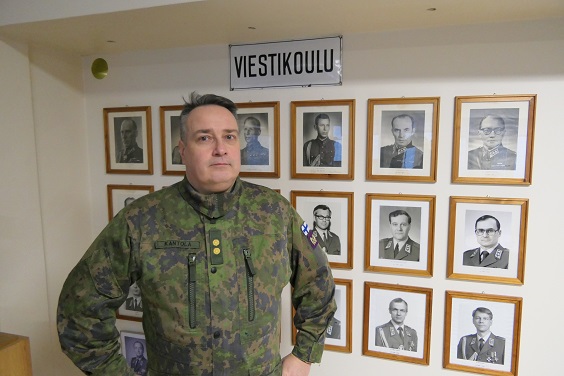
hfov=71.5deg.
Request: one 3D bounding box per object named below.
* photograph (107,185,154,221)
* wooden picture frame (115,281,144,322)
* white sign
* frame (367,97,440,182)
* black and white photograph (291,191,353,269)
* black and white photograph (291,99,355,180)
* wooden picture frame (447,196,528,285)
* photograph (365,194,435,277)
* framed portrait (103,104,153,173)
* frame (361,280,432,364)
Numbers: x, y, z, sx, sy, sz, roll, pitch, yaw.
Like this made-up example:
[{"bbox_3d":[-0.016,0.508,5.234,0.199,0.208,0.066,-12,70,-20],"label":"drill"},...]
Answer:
[{"bbox_3d":[-0.763,0.152,2.005,0.276,0.335,0.020,1,7,16],"label":"photograph"},{"bbox_3d":[-0.759,0.537,2.048,0.276,0.335,0.020,2,7,16],"label":"wooden picture frame"},{"bbox_3d":[0.008,-0.533,1.696,0.502,0.199,0.015,2,6,16],"label":"white sign"},{"bbox_3d":[0.488,-0.194,1.595,0.276,0.335,0.020,2,7,16],"label":"frame"},{"bbox_3d":[0.177,0.180,1.730,0.276,0.335,0.020,2,7,16],"label":"black and white photograph"},{"bbox_3d":[0.173,-0.204,1.684,0.275,0.335,0.025,2,6,16],"label":"black and white photograph"},{"bbox_3d":[0.803,0.204,1.540,0.275,0.334,0.025,2,6,16],"label":"wooden picture frame"},{"bbox_3d":[0.489,0.194,1.639,0.276,0.335,0.020,2,7,16],"label":"photograph"},{"bbox_3d":[-0.767,-0.236,1.963,0.276,0.335,0.020,2,7,16],"label":"framed portrait"},{"bbox_3d":[0.489,0.575,1.673,0.275,0.332,0.025,2,6,16],"label":"frame"}]

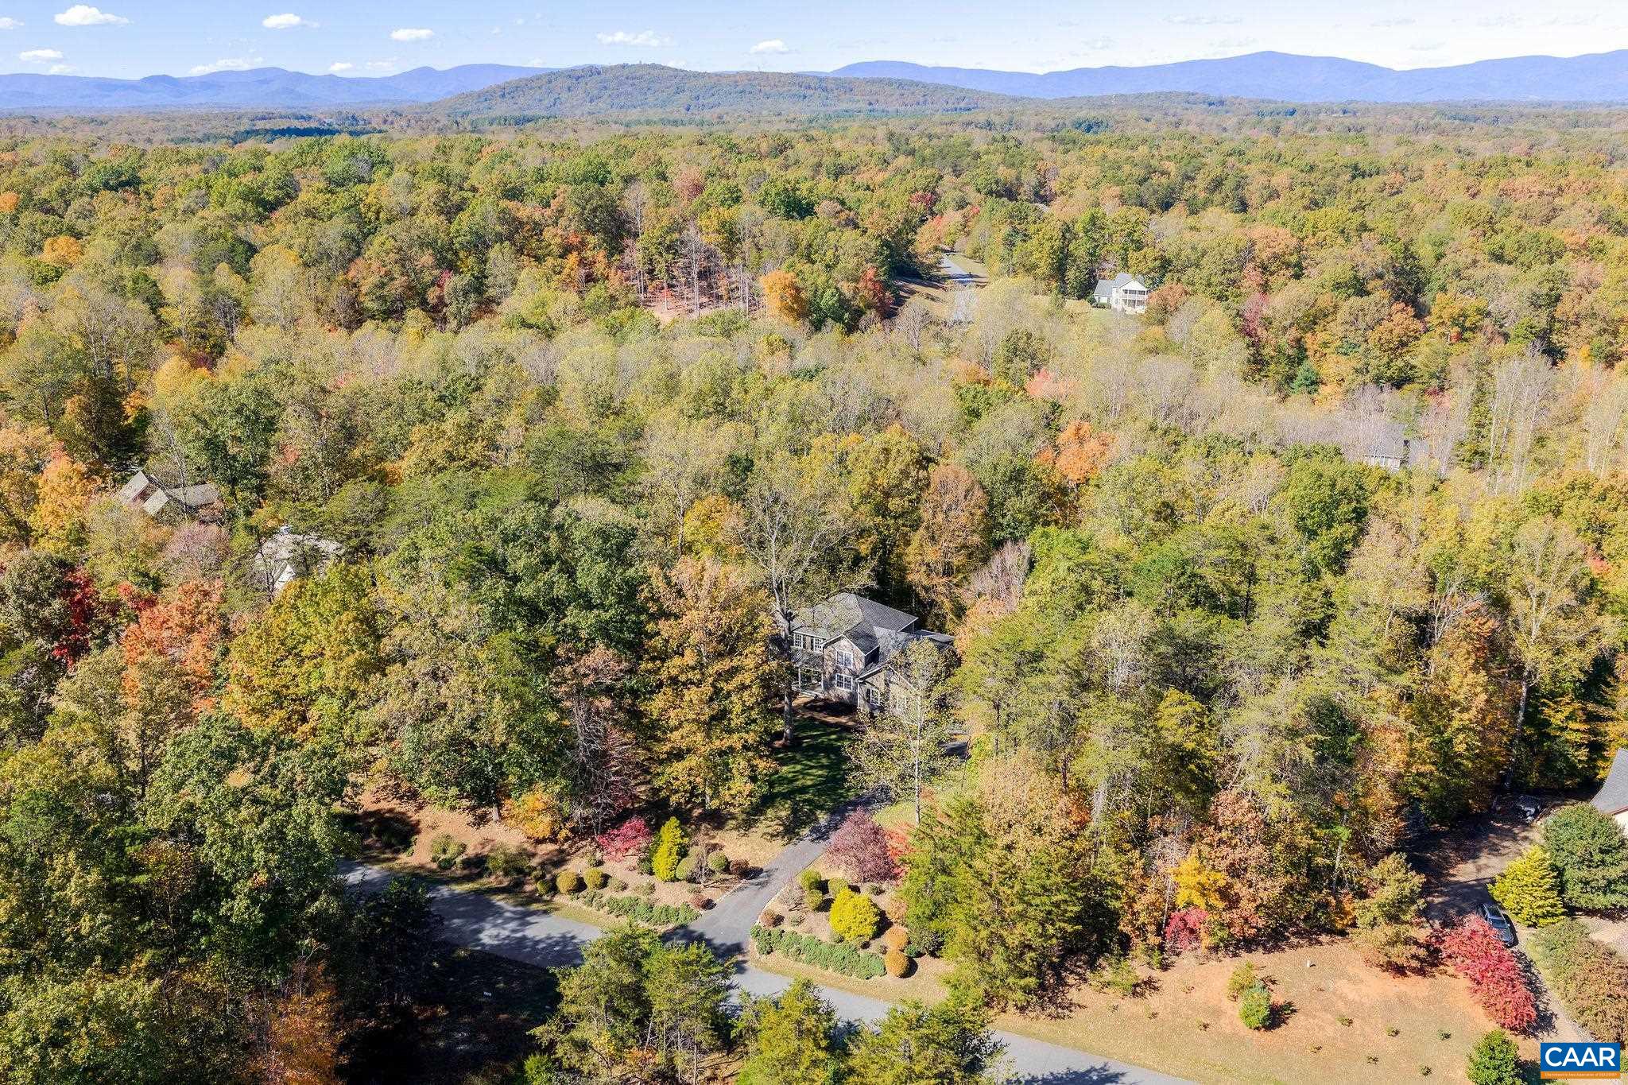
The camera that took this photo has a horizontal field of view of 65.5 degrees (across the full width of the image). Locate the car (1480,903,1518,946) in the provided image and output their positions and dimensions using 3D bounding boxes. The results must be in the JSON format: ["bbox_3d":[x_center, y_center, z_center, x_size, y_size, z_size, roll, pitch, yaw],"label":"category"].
[{"bbox_3d":[58.000,32.132,106.965,1.840,1.550,4.600,5,20,13],"label":"car"}]

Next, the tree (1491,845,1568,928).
[{"bbox_3d":[63.960,30.060,112.740,5.850,6.600,5.850,0,19,0],"label":"tree"}]

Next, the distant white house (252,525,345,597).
[{"bbox_3d":[-70.411,2.953,172.858,13.000,8.000,10.500,-6,20,-17],"label":"distant white house"}]

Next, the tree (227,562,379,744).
[{"bbox_3d":[-54.200,12.900,135.000,15.800,22.500,15.500,0,19,0],"label":"tree"}]

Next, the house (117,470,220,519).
[{"bbox_3d":[-109.500,-6.900,214.000,13.000,8.000,18.000,-14,24,-35],"label":"house"}]

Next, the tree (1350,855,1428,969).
[{"bbox_3d":[48.880,30.460,107.170,5.800,9.400,5.700,0,19,0],"label":"tree"}]

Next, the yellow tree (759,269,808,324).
[{"bbox_3d":[-7.640,-59.328,308.125,11.300,14.000,11.300,0,19,0],"label":"yellow tree"}]

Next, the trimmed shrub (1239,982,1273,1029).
[{"bbox_3d":[34.710,36.280,99.380,2.450,3.600,2.450,0,19,0],"label":"trimmed shrub"}]

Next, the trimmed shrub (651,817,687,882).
[{"bbox_3d":[-12.725,26.281,109.674,2.600,5.800,2.600,0,19,0],"label":"trimmed shrub"}]

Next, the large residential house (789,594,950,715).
[{"bbox_3d":[7.113,11.704,145.190,17.700,9.800,14.500,10,22,27],"label":"large residential house"}]

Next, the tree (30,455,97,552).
[{"bbox_3d":[-109.226,-4.896,182.698,9.000,16.300,9.000,-12,23,-31],"label":"tree"}]

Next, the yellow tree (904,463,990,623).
[{"bbox_3d":[16.907,1.186,157.503,10.300,21.500,10.300,0,19,0],"label":"yellow tree"}]

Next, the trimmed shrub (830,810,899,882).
[{"bbox_3d":[4.600,27.800,117.400,6.500,6.100,6.400,0,19,0],"label":"trimmed shrub"}]

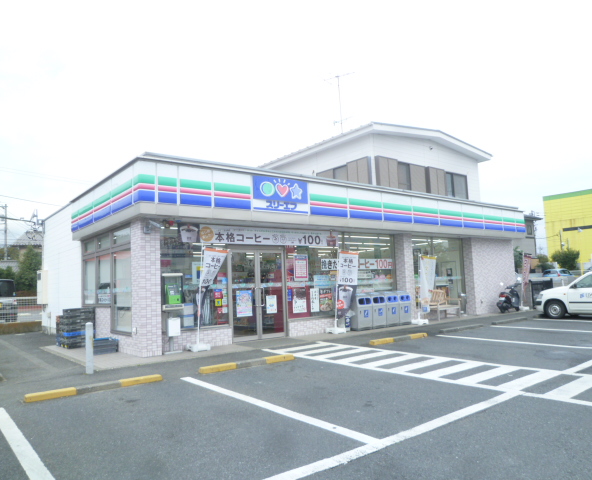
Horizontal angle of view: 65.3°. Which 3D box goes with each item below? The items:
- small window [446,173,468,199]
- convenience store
[{"bbox_3d":[6.250,-2.054,17.982,1.600,1.070,0.120,2,-7,-38],"label":"small window"},{"bbox_3d":[0.016,0.959,16.618,14.618,3.858,9.372,2,-7,-38],"label":"convenience store"}]

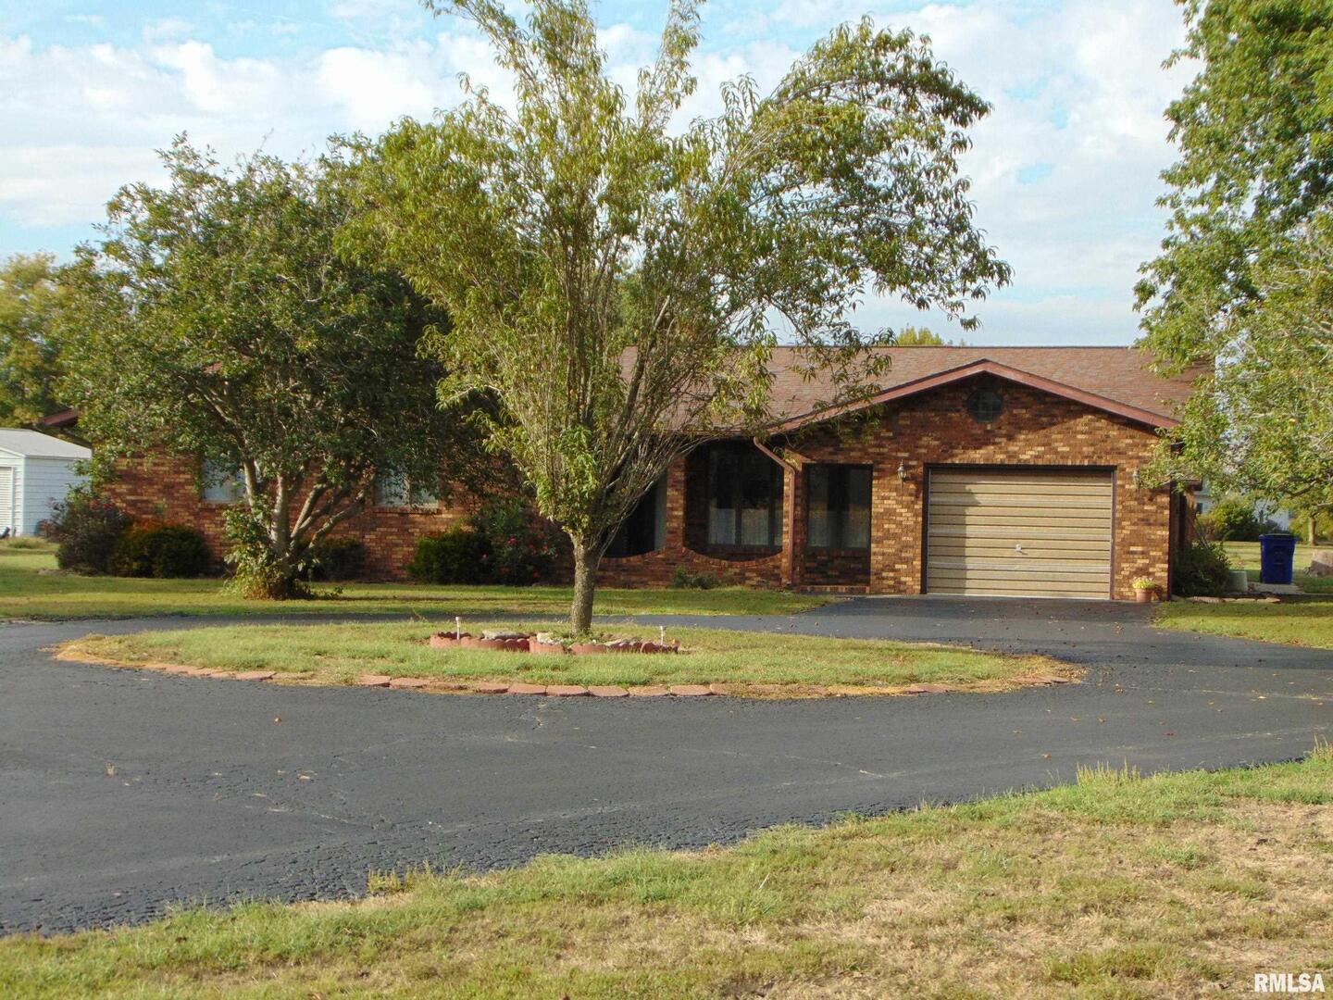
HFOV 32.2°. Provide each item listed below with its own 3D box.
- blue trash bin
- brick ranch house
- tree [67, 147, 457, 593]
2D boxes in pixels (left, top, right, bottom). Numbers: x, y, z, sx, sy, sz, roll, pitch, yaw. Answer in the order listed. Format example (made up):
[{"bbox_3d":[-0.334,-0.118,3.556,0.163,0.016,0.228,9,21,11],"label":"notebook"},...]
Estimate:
[{"bbox_3d":[12.753,1.227,48.200,0.680,1.080,0.760,1,0,-2],"label":"blue trash bin"},{"bbox_3d":[0.298,-0.804,46.593,20.750,4.740,14.150,1,0,12],"label":"brick ranch house"},{"bbox_3d":[-5.823,-1.931,33.600,6.100,6.650,5.900,1,0,12],"label":"tree"}]

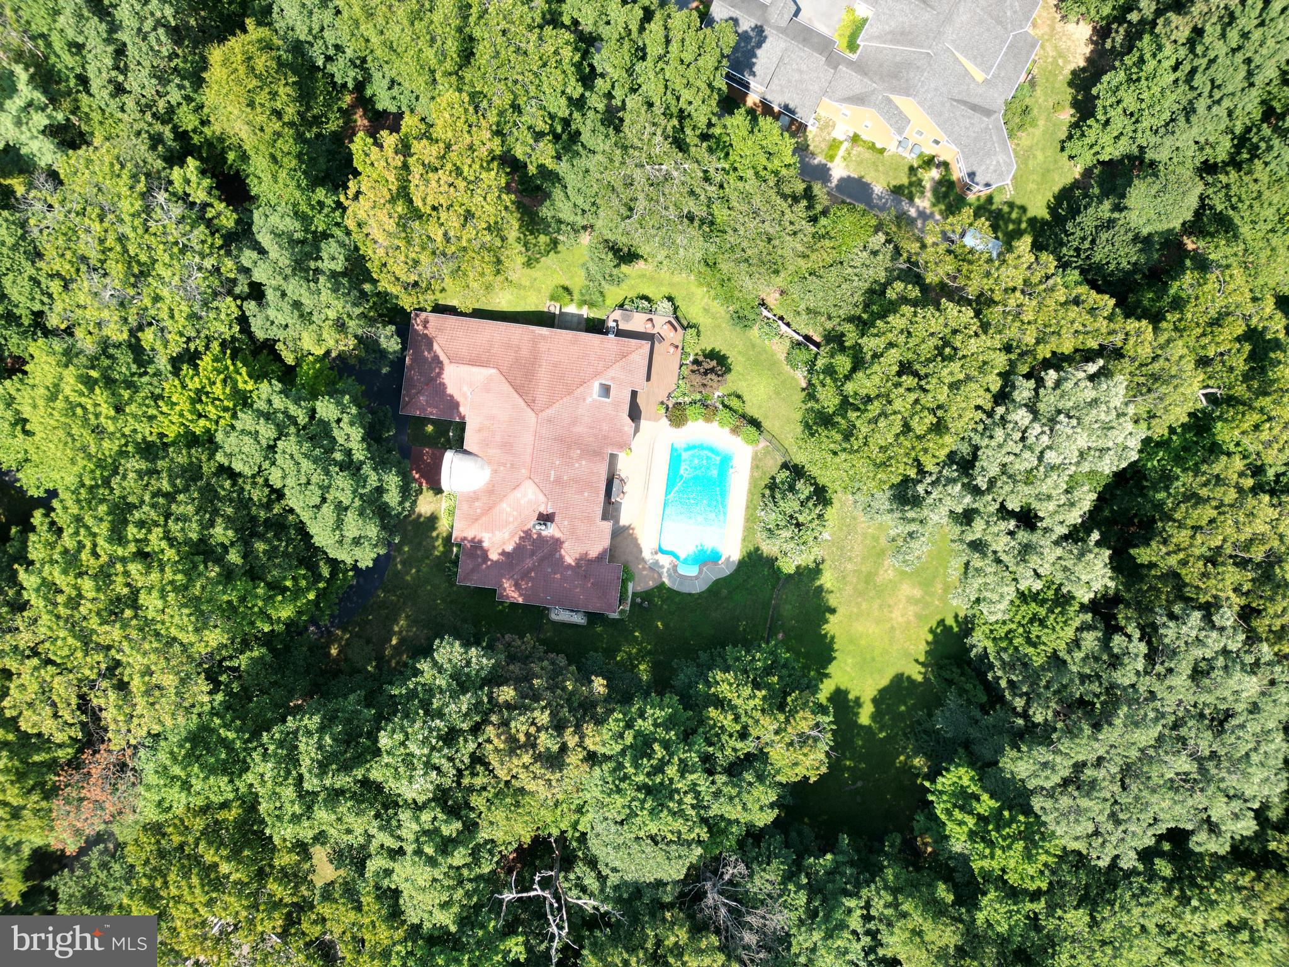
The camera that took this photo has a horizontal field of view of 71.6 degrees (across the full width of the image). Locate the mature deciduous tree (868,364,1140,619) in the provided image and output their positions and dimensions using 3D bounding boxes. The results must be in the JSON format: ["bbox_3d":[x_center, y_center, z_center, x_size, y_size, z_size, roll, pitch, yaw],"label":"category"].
[{"bbox_3d":[27.860,0.990,73.310,18.280,21.240,18.770,0,90,0],"label":"mature deciduous tree"}]

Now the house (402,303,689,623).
[{"bbox_3d":[-10.680,-1.790,79.630,23.220,8.690,24.800,7,90,0],"label":"house"}]

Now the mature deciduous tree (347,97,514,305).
[{"bbox_3d":[-17.090,-22.430,74.100,13.340,19.760,14.330,0,90,0],"label":"mature deciduous tree"}]

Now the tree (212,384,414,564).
[{"bbox_3d":[-25.690,-0.690,73.700,14.330,20.550,14.330,0,90,0],"label":"tree"}]

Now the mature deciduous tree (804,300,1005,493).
[{"bbox_3d":[20.550,-6.620,74.100,13.630,19.760,14.330,0,90,0],"label":"mature deciduous tree"}]

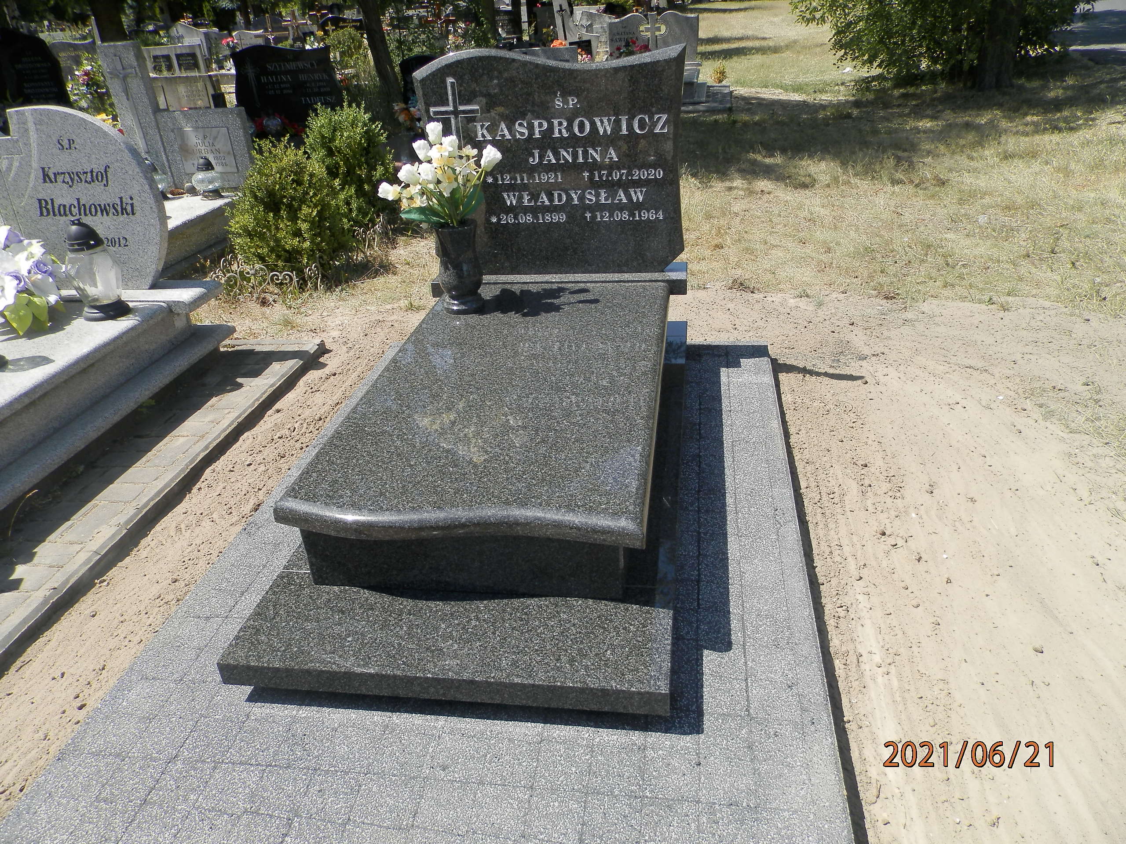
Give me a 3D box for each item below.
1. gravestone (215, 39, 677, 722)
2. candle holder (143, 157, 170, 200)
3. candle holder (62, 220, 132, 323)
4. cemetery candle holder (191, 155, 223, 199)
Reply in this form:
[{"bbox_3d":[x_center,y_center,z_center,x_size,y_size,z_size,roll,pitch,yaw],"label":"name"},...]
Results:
[{"bbox_3d":[-0.144,-0.322,2.139,0.910,1.080,1.810,1,29,9],"label":"gravestone"},{"bbox_3d":[-2.679,-1.595,5.303,0.195,0.245,0.195,1,29,9],"label":"candle holder"},{"bbox_3d":[-1.692,-0.553,2.928,0.190,0.345,0.190,1,29,9],"label":"candle holder"},{"bbox_3d":[-2.277,-1.567,5.199,0.200,0.240,0.200,1,29,9],"label":"cemetery candle holder"}]

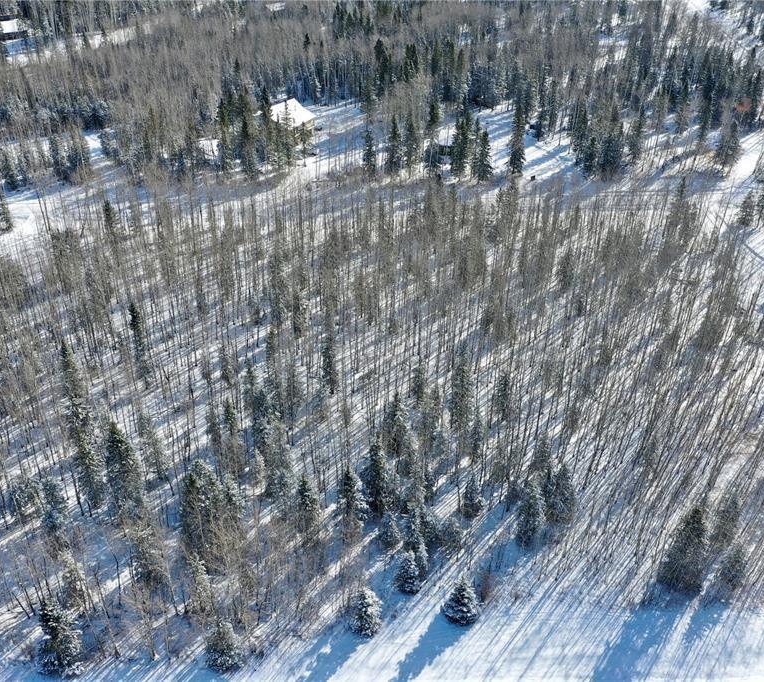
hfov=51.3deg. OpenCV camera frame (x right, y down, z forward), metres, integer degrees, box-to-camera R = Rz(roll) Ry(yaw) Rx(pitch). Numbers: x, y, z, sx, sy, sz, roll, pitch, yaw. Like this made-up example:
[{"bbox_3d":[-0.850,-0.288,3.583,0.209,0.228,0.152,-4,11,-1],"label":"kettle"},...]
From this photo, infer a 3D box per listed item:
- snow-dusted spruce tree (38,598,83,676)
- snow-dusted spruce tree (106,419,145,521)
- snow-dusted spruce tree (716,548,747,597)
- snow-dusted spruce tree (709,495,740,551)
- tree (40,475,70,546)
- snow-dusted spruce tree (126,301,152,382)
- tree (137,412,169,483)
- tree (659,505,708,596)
[{"bbox_3d":[-29.087,25.597,70.110,3.820,8.960,3.820,2,34,0],"label":"snow-dusted spruce tree"},{"bbox_3d":[-30.946,15.082,94.479,4.390,14.690,4.390,2,33,0],"label":"snow-dusted spruce tree"},{"bbox_3d":[39.809,25.241,89.236,3.330,6.450,3.330,2,33,0],"label":"snow-dusted spruce tree"},{"bbox_3d":[36.683,18.954,83.935,2.600,7.680,2.600,2,34,0],"label":"snow-dusted spruce tree"},{"bbox_3d":[-33.856,17.216,81.456,2.600,9.690,2.600,2,34,0],"label":"tree"},{"bbox_3d":[-36.580,0.330,117.750,3.270,14.550,3.270,-9,35,-17],"label":"snow-dusted spruce tree"},{"bbox_3d":[-29.760,13.360,101.740,3.990,10.630,3.990,-10,35,-17],"label":"tree"},{"bbox_3d":[30.858,20.285,78.966,4.680,10.810,4.680,2,34,0],"label":"tree"}]

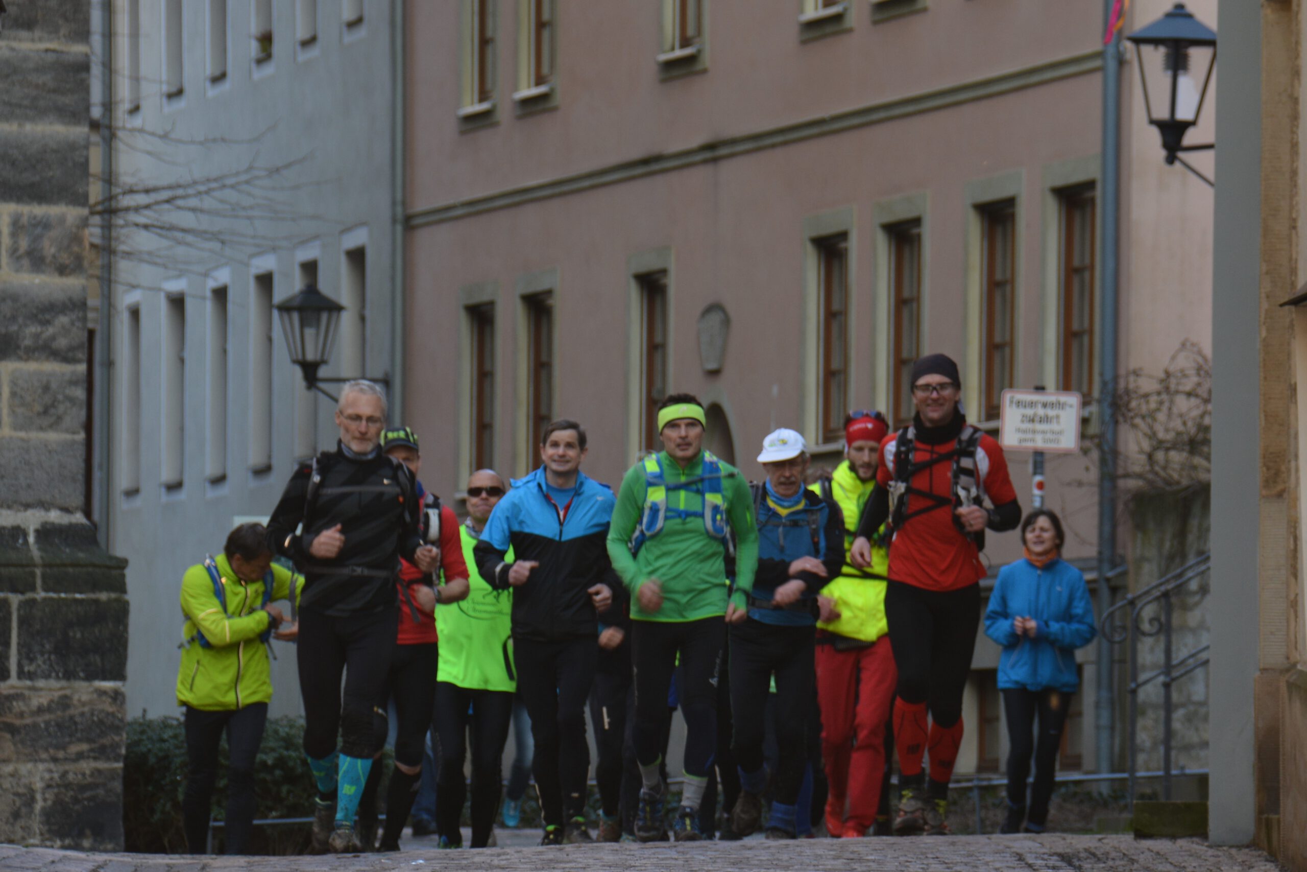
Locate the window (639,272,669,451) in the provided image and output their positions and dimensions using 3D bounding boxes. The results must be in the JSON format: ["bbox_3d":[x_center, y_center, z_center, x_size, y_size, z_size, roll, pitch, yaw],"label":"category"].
[{"bbox_3d":[0.038,-0.550,65.800,0.140,1.650,0.840,2,-3,-20],"label":"window"}]

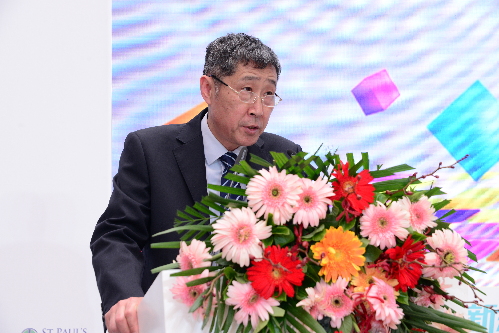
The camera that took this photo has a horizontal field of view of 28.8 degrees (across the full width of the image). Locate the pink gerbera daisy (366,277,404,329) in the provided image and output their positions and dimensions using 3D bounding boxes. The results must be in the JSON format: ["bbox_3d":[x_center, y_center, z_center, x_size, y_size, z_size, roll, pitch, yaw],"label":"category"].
[{"bbox_3d":[0.245,0.245,1.750,0.080,0.096,0.045,2,-12,-30],"label":"pink gerbera daisy"}]

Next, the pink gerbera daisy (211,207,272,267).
[{"bbox_3d":[-0.014,0.125,1.730,0.108,0.106,0.035,0,-5,7],"label":"pink gerbera daisy"}]

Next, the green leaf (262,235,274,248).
[{"bbox_3d":[0.034,0.136,1.770,0.030,0.030,0.015,0,-3,-6],"label":"green leaf"}]

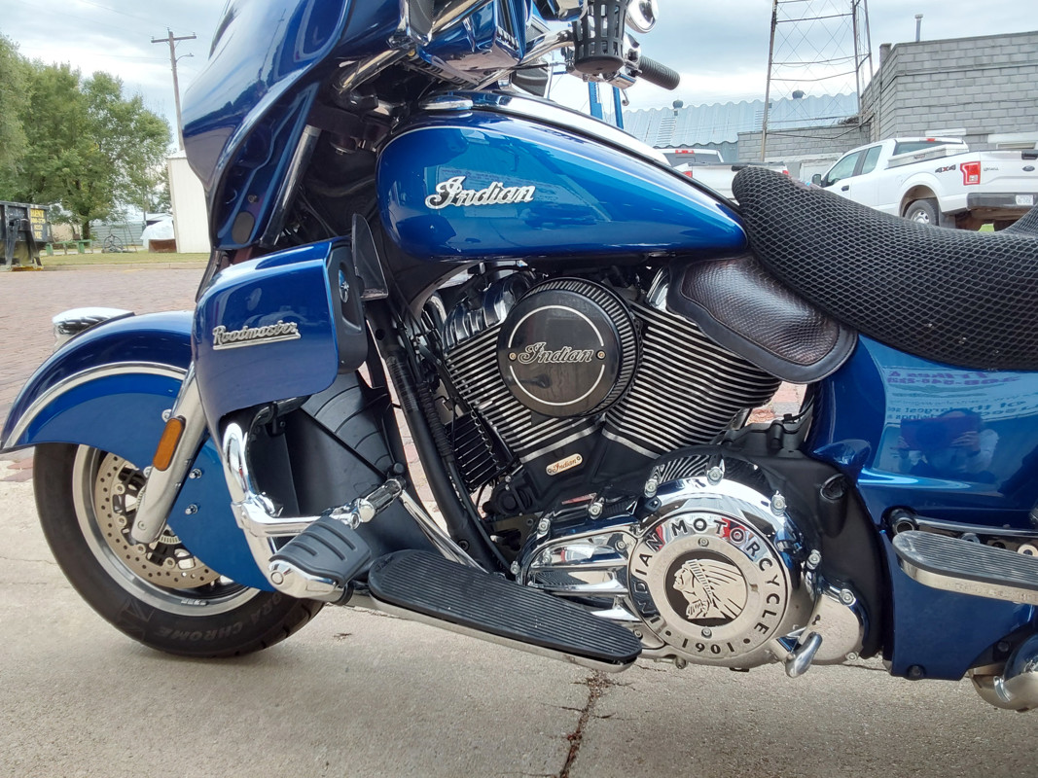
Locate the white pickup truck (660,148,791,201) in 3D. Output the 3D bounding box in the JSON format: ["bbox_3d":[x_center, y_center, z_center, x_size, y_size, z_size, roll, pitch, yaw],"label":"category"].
[{"bbox_3d":[3.081,-3.806,16.968,2.020,1.930,5.850,-5,12,-12],"label":"white pickup truck"}]

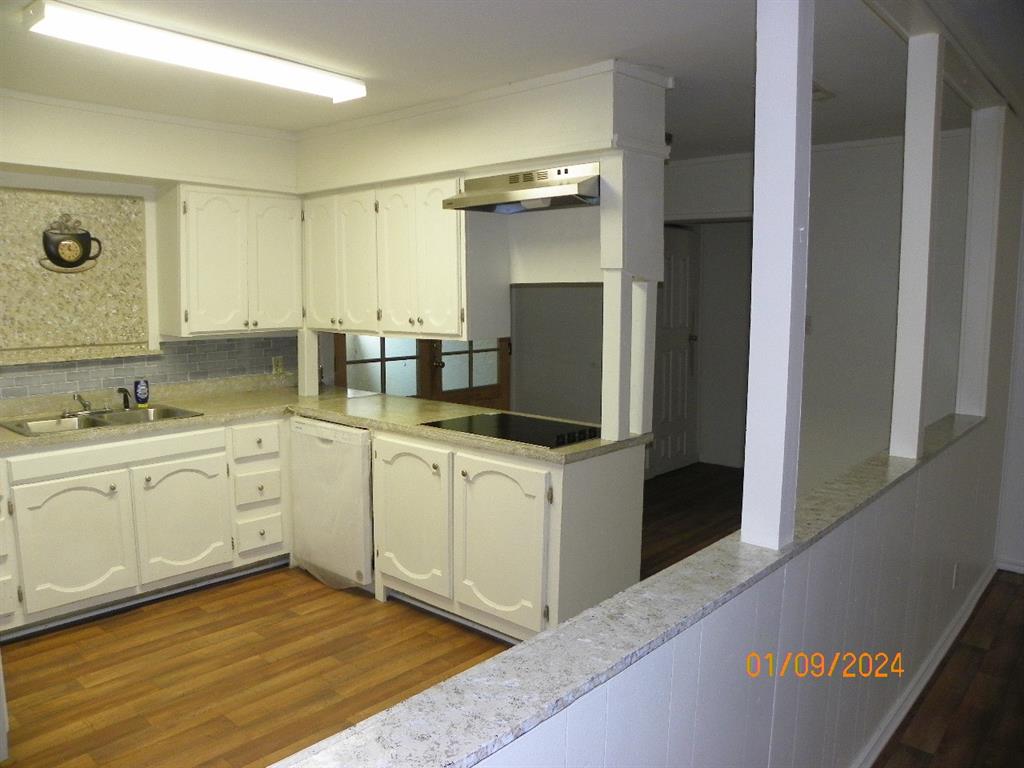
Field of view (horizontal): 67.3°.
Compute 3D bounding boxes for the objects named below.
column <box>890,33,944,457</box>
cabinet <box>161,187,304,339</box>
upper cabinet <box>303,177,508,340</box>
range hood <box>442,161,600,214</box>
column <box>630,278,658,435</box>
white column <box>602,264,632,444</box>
[{"bbox_3d":[1.402,-0.450,2.647,0.089,1.474,0.089,6,9,41],"label":"column"},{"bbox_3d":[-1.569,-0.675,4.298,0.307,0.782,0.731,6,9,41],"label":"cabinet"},{"bbox_3d":[-0.618,-0.654,4.129,1.365,0.776,0.295,6,9,41],"label":"upper cabinet"},{"bbox_3d":[0.114,-0.843,3.347,0.759,0.145,0.432,6,9,41],"label":"range hood"},{"bbox_3d":[0.575,-0.118,3.410,0.089,0.675,0.089,6,9,41],"label":"column"},{"bbox_3d":[0.444,-0.122,3.250,0.089,0.718,0.089,6,9,41],"label":"white column"}]

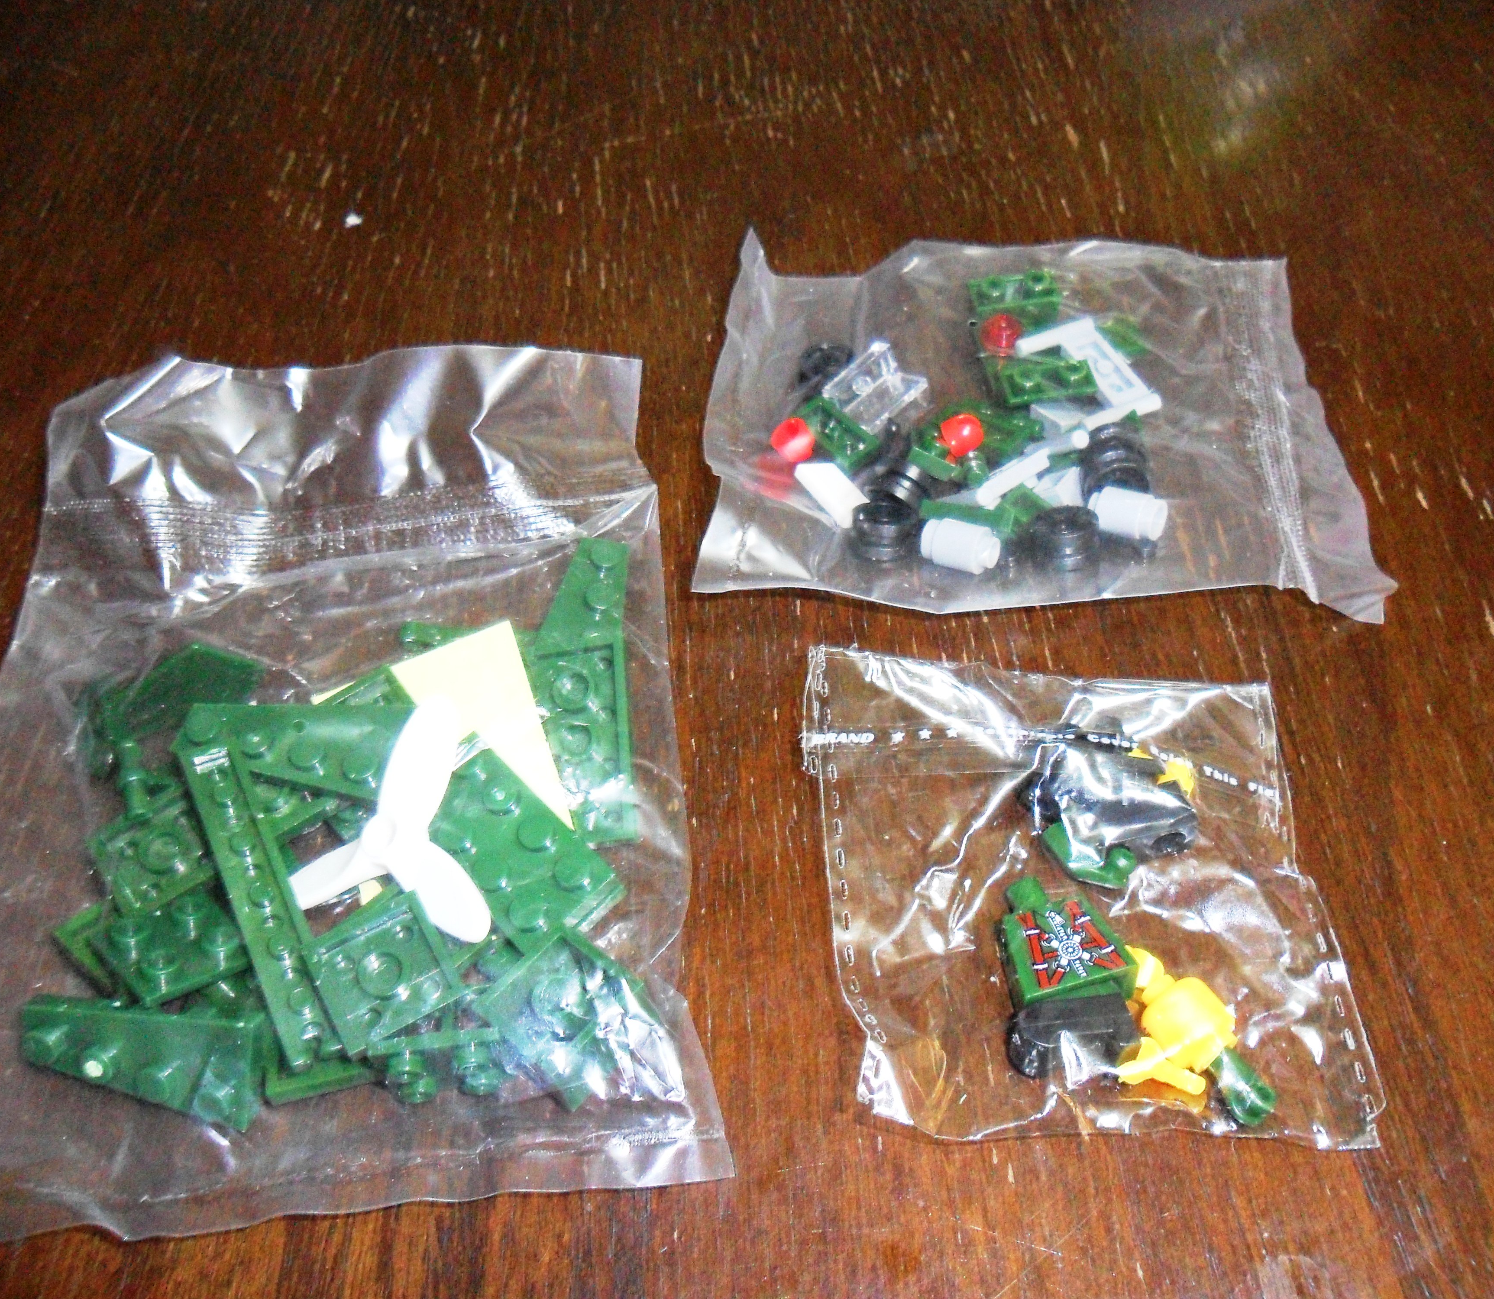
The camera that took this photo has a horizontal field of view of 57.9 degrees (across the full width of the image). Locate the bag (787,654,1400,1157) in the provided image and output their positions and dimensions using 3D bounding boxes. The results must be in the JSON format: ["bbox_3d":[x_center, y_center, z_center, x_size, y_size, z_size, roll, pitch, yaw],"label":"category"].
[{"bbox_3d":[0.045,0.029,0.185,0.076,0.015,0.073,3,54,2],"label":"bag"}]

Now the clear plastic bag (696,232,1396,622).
[{"bbox_3d":[0.050,-0.046,0.236,0.113,0.020,0.087,2,54,2],"label":"clear plastic bag"}]

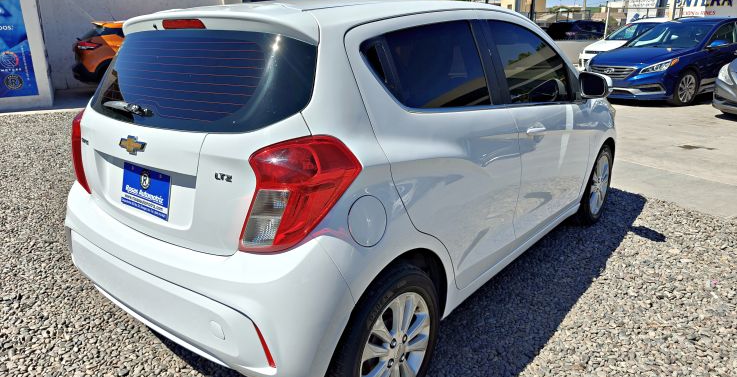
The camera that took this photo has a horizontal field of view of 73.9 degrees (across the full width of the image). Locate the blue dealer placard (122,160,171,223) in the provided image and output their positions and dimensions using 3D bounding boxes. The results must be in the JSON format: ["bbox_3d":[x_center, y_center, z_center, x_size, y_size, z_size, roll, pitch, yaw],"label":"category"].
[{"bbox_3d":[-0.772,0.006,1.688,0.310,0.152,0.015,12,10,38],"label":"blue dealer placard"}]

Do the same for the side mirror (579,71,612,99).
[{"bbox_3d":[1.227,-0.565,2.640,0.190,0.145,0.120,12,22,38],"label":"side mirror"}]

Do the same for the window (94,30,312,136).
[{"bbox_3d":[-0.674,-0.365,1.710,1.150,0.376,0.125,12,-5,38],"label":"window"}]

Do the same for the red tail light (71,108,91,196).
[{"bbox_3d":[-1.159,-0.175,2.178,0.250,0.355,0.300,12,22,38],"label":"red tail light"}]

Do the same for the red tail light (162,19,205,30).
[{"bbox_3d":[-0.636,-0.571,1.703,0.260,0.035,0.040,12,14,38],"label":"red tail light"}]

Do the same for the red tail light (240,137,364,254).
[{"bbox_3d":[-0.188,0.033,1.402,0.250,0.355,0.300,12,22,38],"label":"red tail light"}]

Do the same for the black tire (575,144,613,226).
[{"bbox_3d":[1.560,-0.037,3.474,0.185,0.585,0.585,12,22,38],"label":"black tire"}]

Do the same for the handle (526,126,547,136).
[{"bbox_3d":[0.800,-0.271,2.302,0.050,0.040,0.205,12,22,38],"label":"handle"}]

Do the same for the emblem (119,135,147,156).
[{"bbox_3d":[-0.785,-0.142,1.631,0.175,0.064,0.018,12,14,38],"label":"emblem"}]

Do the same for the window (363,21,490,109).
[{"bbox_3d":[0.246,-0.421,1.731,0.060,0.355,0.760,-11,7,43],"label":"window"}]

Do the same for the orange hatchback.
[{"bbox_3d":[-5.350,-3.635,13.099,4.250,1.580,1.750,-14,21,-35],"label":"orange hatchback"}]

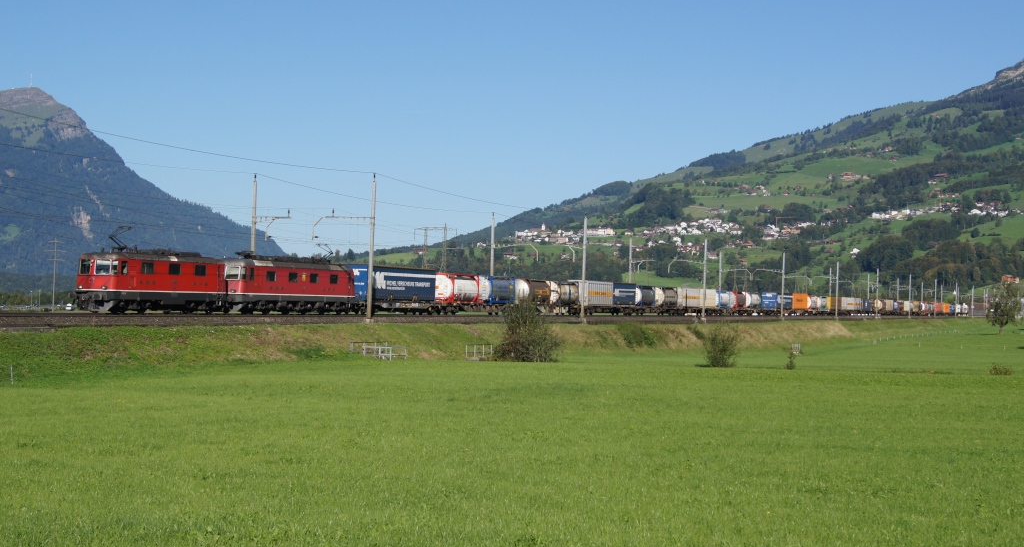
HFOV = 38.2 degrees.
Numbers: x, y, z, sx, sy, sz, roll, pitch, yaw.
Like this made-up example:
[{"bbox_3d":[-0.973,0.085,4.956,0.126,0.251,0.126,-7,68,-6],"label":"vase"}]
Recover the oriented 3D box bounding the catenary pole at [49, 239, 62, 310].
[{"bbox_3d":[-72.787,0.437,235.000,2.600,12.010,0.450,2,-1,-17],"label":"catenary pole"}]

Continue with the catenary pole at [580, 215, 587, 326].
[{"bbox_3d":[7.940,-0.549,162.300,0.400,11.860,0.400,1,-1,23],"label":"catenary pole"}]

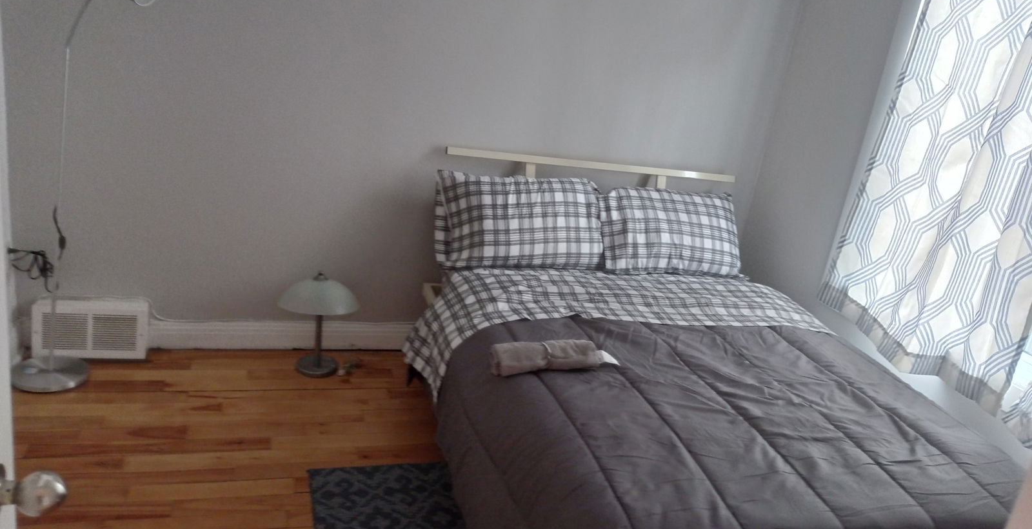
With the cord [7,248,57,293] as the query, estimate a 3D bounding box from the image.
[{"bbox_3d":[-1.686,0.023,2.905,0.145,0.155,0.085,3,19,-20],"label":"cord"}]

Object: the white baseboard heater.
[{"bbox_3d":[-1.610,0.240,3.166,0.390,0.212,0.095,3,19,-20],"label":"white baseboard heater"}]

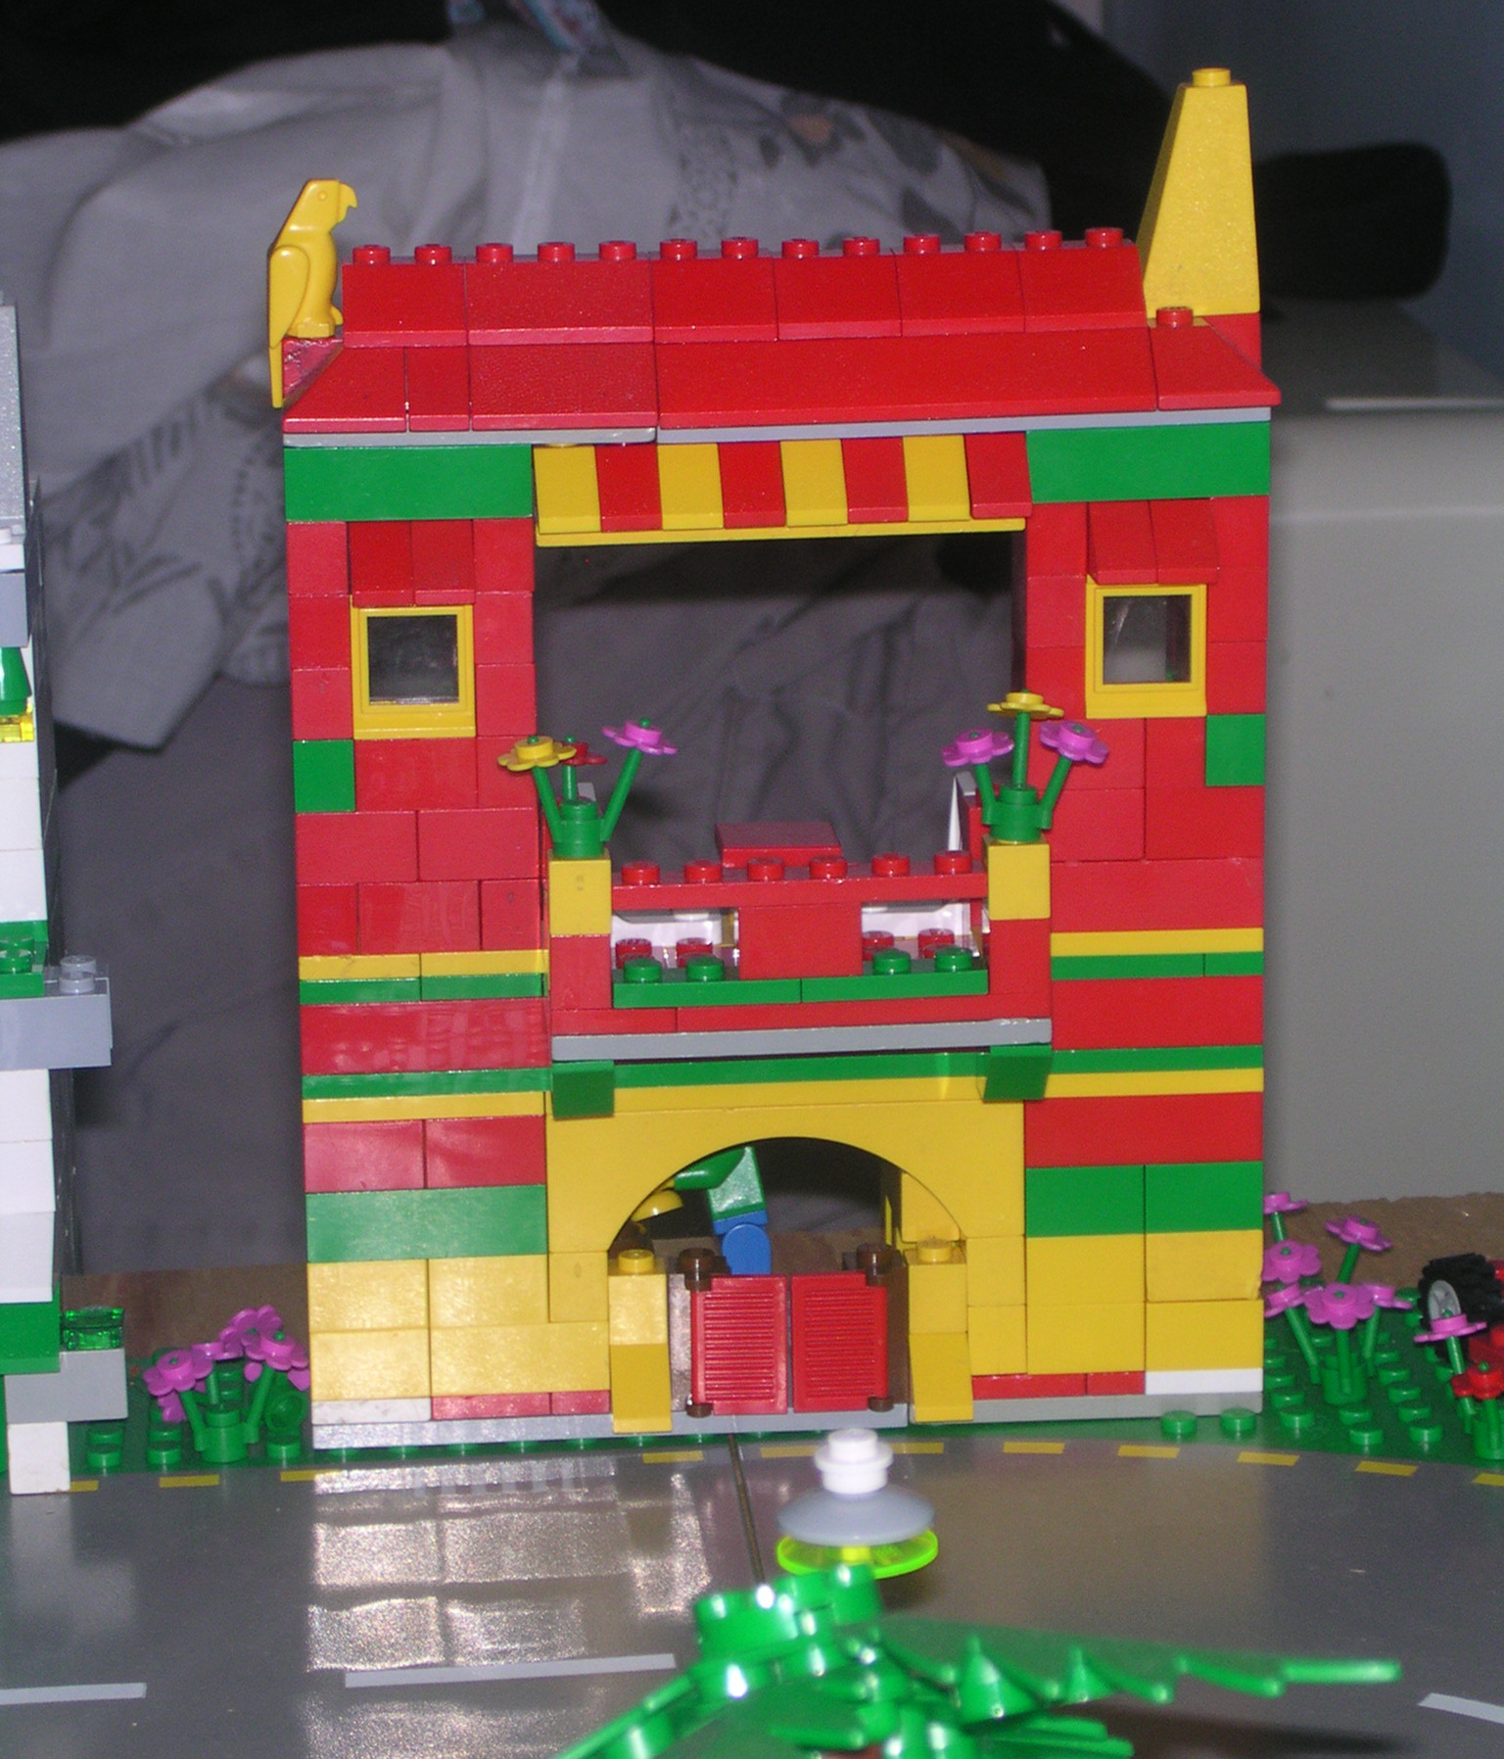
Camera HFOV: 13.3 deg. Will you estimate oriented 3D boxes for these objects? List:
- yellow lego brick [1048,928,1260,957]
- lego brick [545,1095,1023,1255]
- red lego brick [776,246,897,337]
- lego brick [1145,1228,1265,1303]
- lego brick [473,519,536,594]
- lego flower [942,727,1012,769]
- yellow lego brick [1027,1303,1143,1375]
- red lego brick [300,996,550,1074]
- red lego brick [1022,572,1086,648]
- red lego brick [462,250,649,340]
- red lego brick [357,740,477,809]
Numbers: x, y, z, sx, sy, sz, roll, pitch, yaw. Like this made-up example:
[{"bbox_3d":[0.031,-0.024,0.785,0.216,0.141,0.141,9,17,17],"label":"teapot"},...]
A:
[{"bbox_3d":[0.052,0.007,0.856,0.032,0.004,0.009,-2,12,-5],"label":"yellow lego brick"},{"bbox_3d":[0.004,0.039,0.860,0.064,0.020,0.008,-2,12,-5],"label":"lego brick"},{"bbox_3d":[0.011,-0.077,0.838,0.016,0.011,0.016,-2,13,-5],"label":"red lego brick"},{"bbox_3d":[0.060,0.051,0.866,0.016,0.010,0.008,-2,12,-5],"label":"lego brick"},{"bbox_3d":[-0.033,-0.044,0.840,0.008,0.010,0.011,-2,12,-4],"label":"lego brick"},{"bbox_3d":[0.029,-0.017,0.822,0.009,0.003,0.009,-14,19,-2],"label":"lego flower"},{"bbox_3d":[0.045,0.060,0.868,0.016,0.010,0.009,-2,13,-5],"label":"yellow lego brick"},{"bbox_3d":[-0.044,0.019,0.853,0.032,0.010,0.010,-2,12,-5],"label":"red lego brick"},{"bbox_3d":[0.039,-0.036,0.848,0.008,0.010,0.011,-2,12,-5],"label":"red lego brick"},{"bbox_3d":[-0.025,-0.076,0.836,0.024,0.011,0.016,-2,12,-4],"label":"red lego brick"},{"bbox_3d":[-0.044,-0.015,0.845,0.016,0.010,0.011,-2,12,-4],"label":"red lego brick"}]

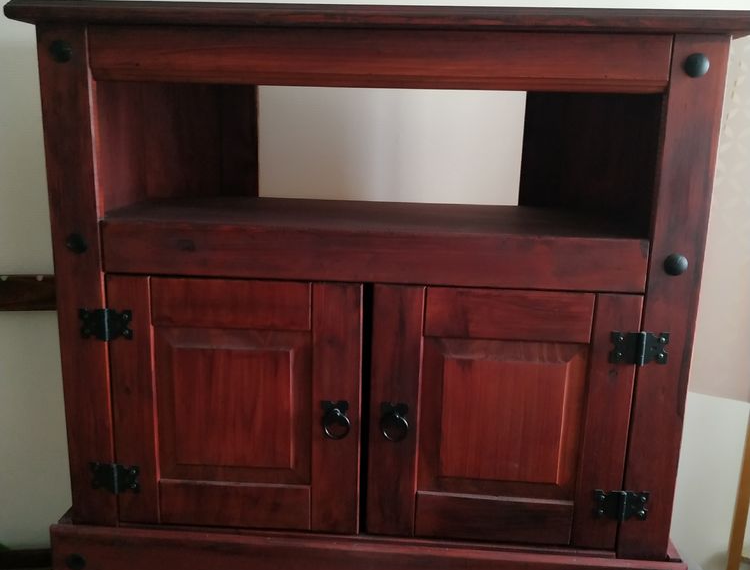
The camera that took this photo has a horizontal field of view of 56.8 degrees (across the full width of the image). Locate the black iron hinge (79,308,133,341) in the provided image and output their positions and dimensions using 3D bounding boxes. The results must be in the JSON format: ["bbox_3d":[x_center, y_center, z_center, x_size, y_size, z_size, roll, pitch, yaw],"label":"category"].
[{"bbox_3d":[-0.338,0.051,0.869,0.066,0.039,0.009,2,12,4],"label":"black iron hinge"}]

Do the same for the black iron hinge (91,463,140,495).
[{"bbox_3d":[-0.343,0.257,0.914,0.066,0.039,0.009,2,12,4],"label":"black iron hinge"}]

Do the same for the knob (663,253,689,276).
[{"bbox_3d":[0.346,-0.024,0.798,0.027,0.027,0.014,2,12,4],"label":"knob"}]

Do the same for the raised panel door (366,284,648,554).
[{"bbox_3d":[0.154,0.171,0.874,0.323,0.342,0.022,2,12,4],"label":"raised panel door"}]

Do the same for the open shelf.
[{"bbox_3d":[0.005,-0.072,1.014,0.690,0.066,0.370,2,12,4],"label":"open shelf"}]

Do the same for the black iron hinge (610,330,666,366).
[{"bbox_3d":[0.317,0.076,0.825,0.067,0.039,0.009,2,12,4],"label":"black iron hinge"}]

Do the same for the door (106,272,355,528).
[{"bbox_3d":[-0.178,0.158,0.896,0.325,0.342,0.022,2,12,4],"label":"door"}]

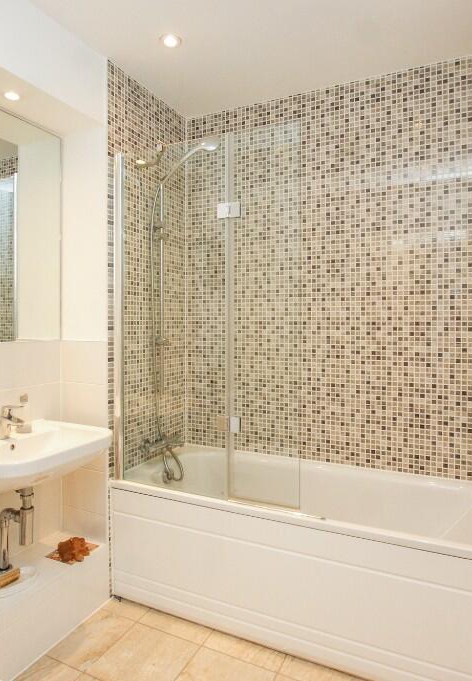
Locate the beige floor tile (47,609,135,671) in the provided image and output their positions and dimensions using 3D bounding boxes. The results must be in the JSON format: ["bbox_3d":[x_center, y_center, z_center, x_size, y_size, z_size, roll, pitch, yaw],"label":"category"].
[{"bbox_3d":[-0.580,1.218,1.741,0.190,0.010,0.302,0,1,26],"label":"beige floor tile"}]

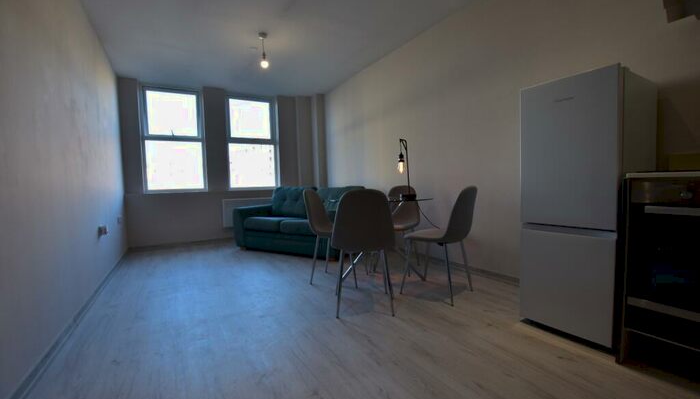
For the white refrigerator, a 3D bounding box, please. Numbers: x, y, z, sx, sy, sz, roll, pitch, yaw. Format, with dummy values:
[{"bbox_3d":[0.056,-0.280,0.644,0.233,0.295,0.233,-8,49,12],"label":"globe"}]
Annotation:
[{"bbox_3d":[1.440,0.047,1.789,0.588,1.452,0.453,-4,4,-33],"label":"white refrigerator"}]

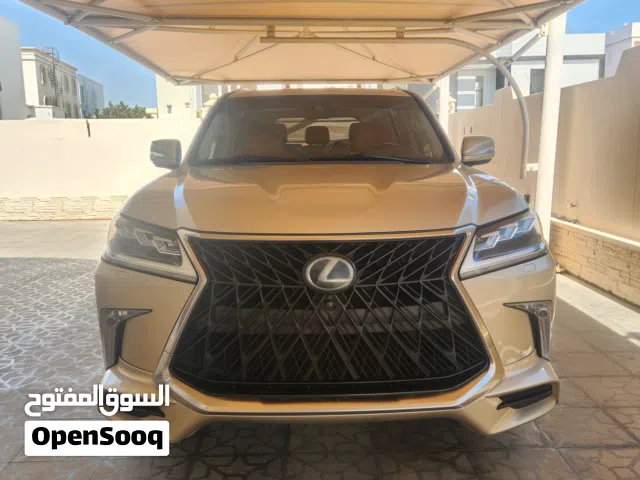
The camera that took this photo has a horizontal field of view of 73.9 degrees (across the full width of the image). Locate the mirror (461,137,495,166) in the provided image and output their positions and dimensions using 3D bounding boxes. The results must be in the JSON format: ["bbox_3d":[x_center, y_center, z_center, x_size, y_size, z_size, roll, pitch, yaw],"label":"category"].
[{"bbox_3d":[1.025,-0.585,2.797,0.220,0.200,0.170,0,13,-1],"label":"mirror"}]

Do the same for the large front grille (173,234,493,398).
[{"bbox_3d":[0.034,0.237,1.407,1.050,0.560,0.160,0,13,-1],"label":"large front grille"}]

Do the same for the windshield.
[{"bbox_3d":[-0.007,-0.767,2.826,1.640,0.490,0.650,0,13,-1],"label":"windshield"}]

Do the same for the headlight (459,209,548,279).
[{"bbox_3d":[0.679,-0.009,1.581,0.460,0.190,0.400,0,13,-1],"label":"headlight"}]

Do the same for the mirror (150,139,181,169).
[{"bbox_3d":[-1.004,-0.565,2.758,0.220,0.200,0.170,0,13,-1],"label":"mirror"}]

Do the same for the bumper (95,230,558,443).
[{"bbox_3d":[0.031,0.298,1.595,1.880,0.760,0.540,0,13,-1],"label":"bumper"}]

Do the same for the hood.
[{"bbox_3d":[0.020,-0.245,1.914,1.640,0.200,1.320,0,13,-1],"label":"hood"}]

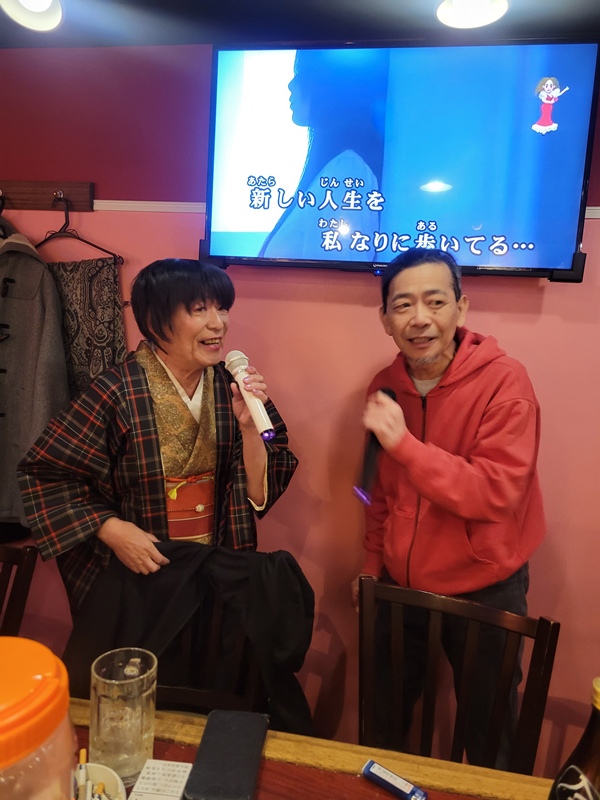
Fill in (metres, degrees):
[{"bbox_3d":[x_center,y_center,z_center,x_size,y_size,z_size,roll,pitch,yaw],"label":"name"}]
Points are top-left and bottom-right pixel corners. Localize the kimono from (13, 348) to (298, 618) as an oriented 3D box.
[{"bbox_3d":[-0.324,0.215,1.365,0.570,0.680,0.380,0,8,-25],"label":"kimono"}]

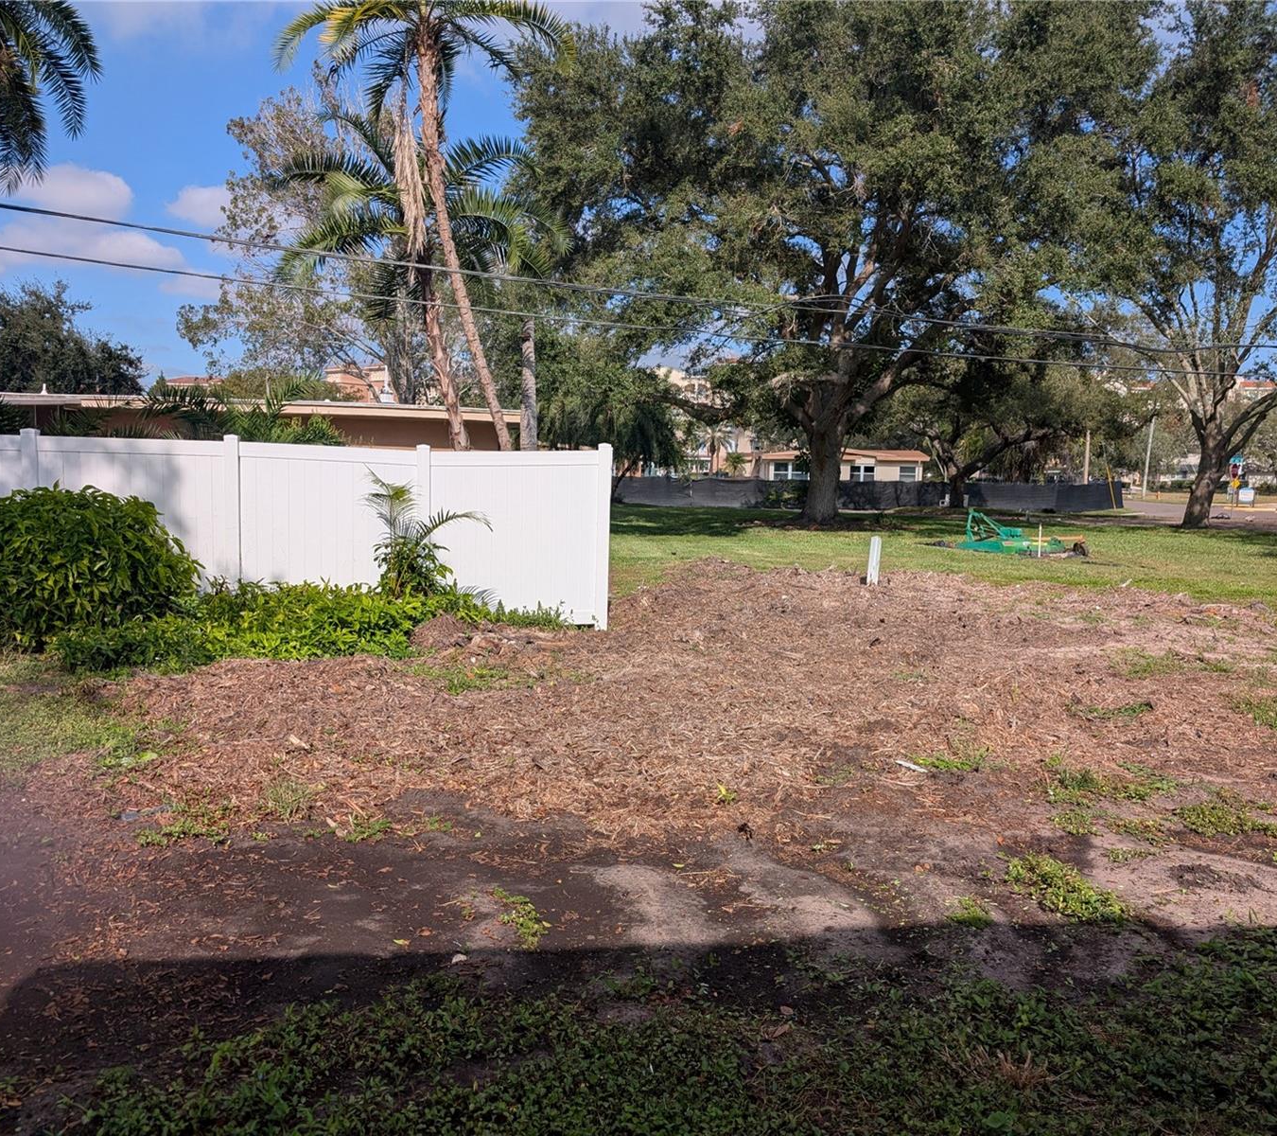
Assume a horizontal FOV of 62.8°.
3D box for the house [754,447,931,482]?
[{"bbox_3d":[14.306,-6.663,75.000,11.900,3.700,9.000,1,5,3],"label":"house"}]

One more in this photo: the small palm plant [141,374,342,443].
[{"bbox_3d":[-4.620,-0.901,12.200,2.300,2.650,2.100,0,5,-11],"label":"small palm plant"}]

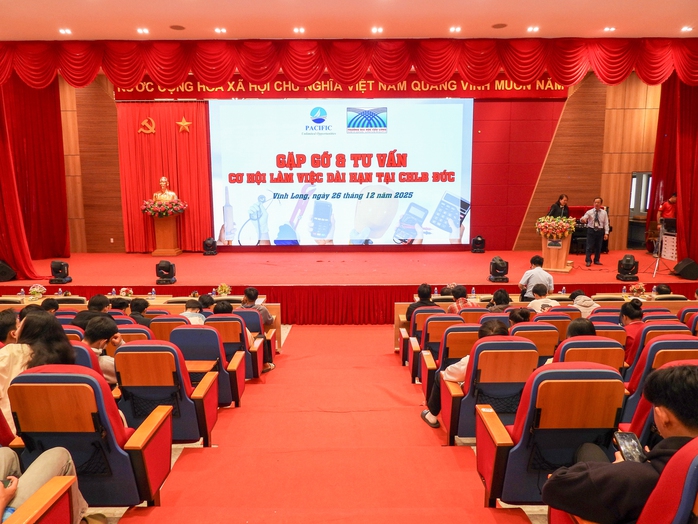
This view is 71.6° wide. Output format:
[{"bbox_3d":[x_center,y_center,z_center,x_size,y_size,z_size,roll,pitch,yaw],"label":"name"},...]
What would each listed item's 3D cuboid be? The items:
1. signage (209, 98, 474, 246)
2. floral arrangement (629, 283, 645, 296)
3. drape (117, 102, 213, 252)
[{"bbox_3d":[-0.224,-2.650,14.375,7.700,4.300,0.150,0,8,-1],"label":"signage"},{"bbox_3d":[5.012,0.486,8.405,0.280,0.230,0.270,0,7,0],"label":"floral arrangement"},{"bbox_3d":[-5.490,-2.440,14.500,2.720,4.450,0.200,0,8,-1],"label":"drape"}]

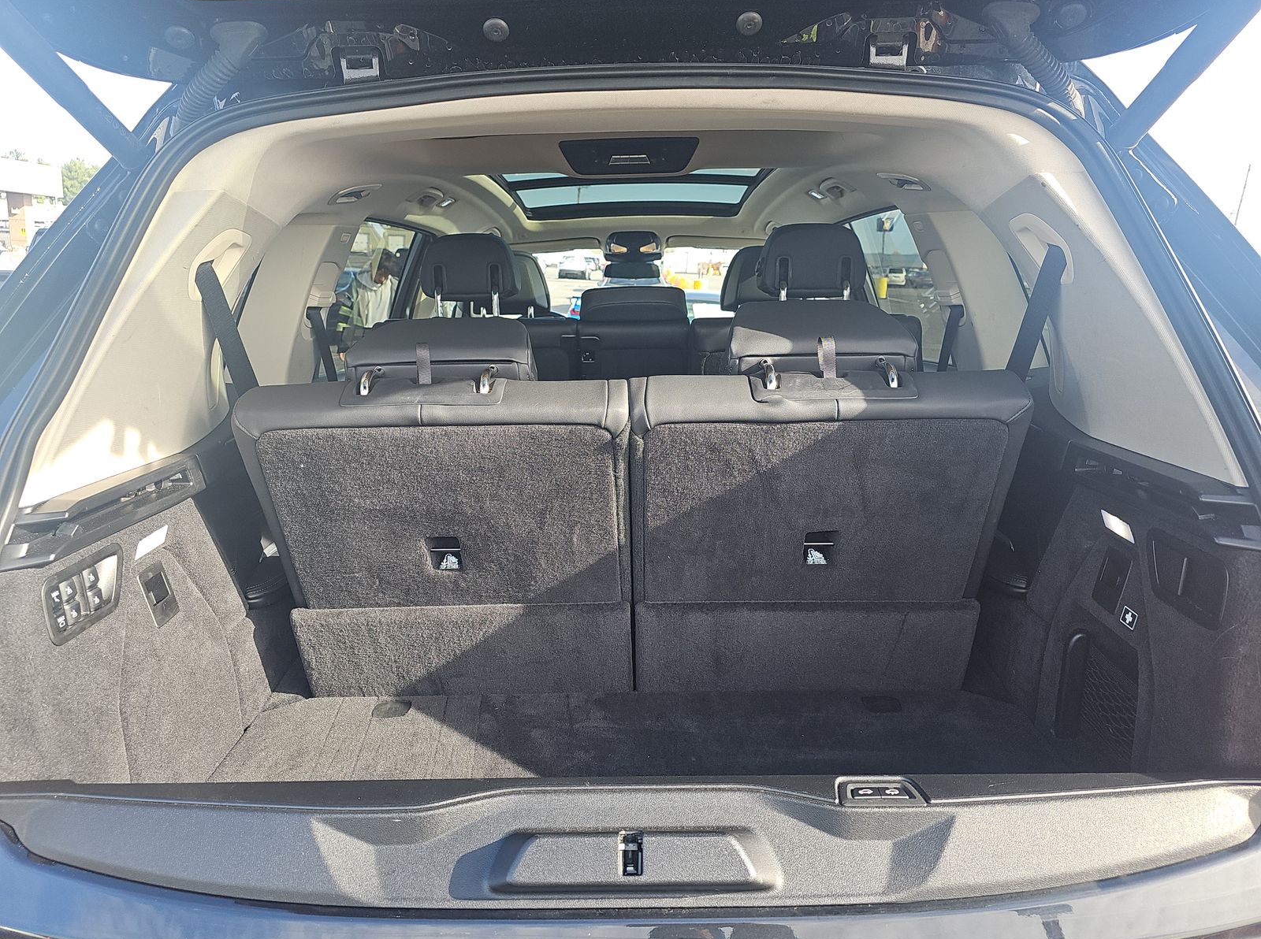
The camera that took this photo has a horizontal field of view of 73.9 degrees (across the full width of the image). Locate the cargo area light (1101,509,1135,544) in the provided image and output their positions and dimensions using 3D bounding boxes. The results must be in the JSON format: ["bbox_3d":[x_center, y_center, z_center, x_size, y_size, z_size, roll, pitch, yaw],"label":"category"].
[{"bbox_3d":[0.596,0.070,1.025,0.014,0.026,0.068,-1,14,0],"label":"cargo area light"}]

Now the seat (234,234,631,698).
[{"bbox_3d":[-0.274,-0.017,1.408,0.550,0.670,0.480,-1,14,0],"label":"seat"}]

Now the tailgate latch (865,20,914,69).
[{"bbox_3d":[0.254,-0.415,0.820,0.043,0.038,0.030,-1,14,0],"label":"tailgate latch"}]

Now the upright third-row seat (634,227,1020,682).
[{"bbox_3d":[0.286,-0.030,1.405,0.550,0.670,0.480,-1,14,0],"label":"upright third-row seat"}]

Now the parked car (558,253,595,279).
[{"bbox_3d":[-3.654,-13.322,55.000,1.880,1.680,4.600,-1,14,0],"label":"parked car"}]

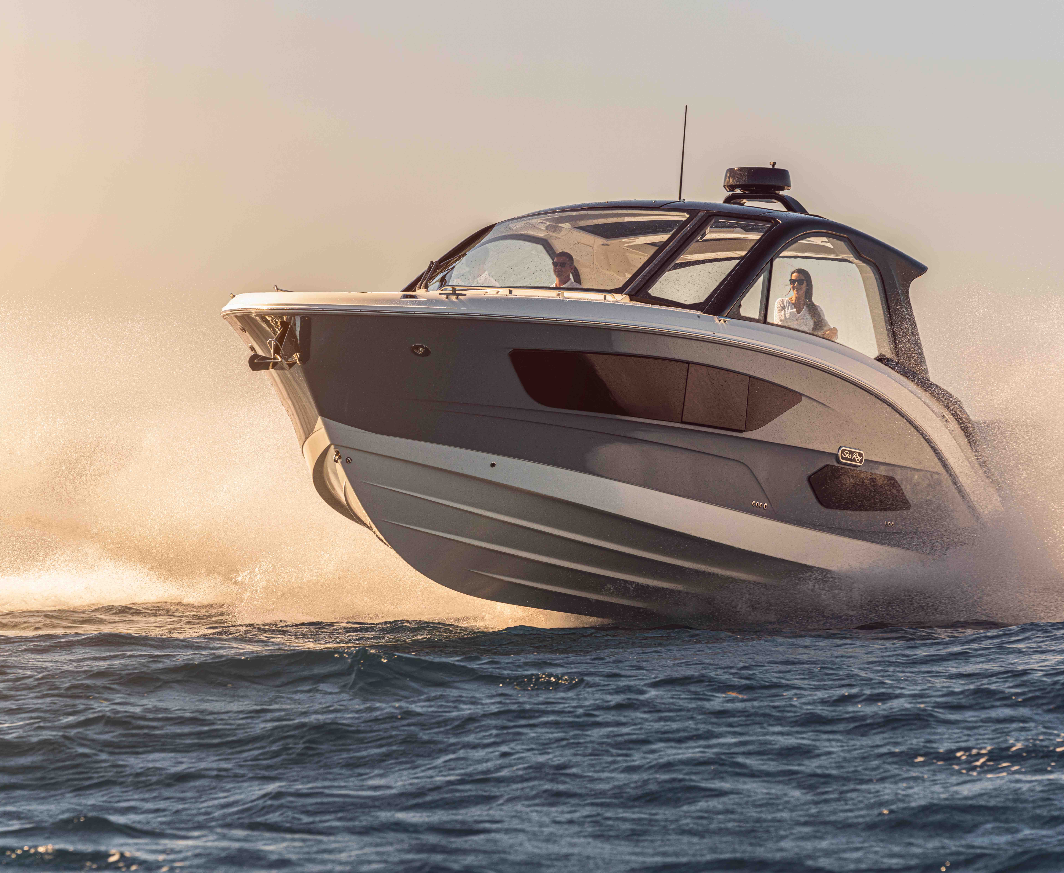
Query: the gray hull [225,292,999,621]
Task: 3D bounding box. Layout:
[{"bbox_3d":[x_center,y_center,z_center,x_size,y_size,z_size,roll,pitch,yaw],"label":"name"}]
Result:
[{"bbox_3d":[0.192,0.386,64.833,3.600,2.350,10.950,0,-5,28],"label":"gray hull"}]

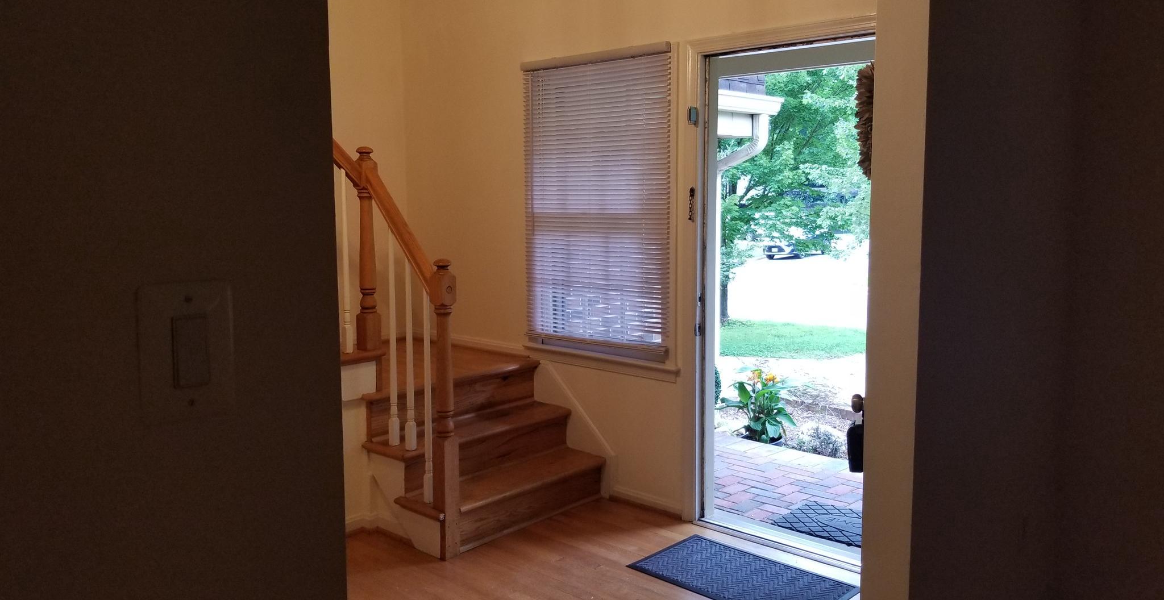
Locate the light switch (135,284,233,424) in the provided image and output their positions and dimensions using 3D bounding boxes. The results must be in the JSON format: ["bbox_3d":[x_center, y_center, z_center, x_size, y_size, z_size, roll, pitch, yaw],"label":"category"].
[{"bbox_3d":[-0.367,0.048,0.811,0.010,0.131,0.087,5,8,42],"label":"light switch"}]

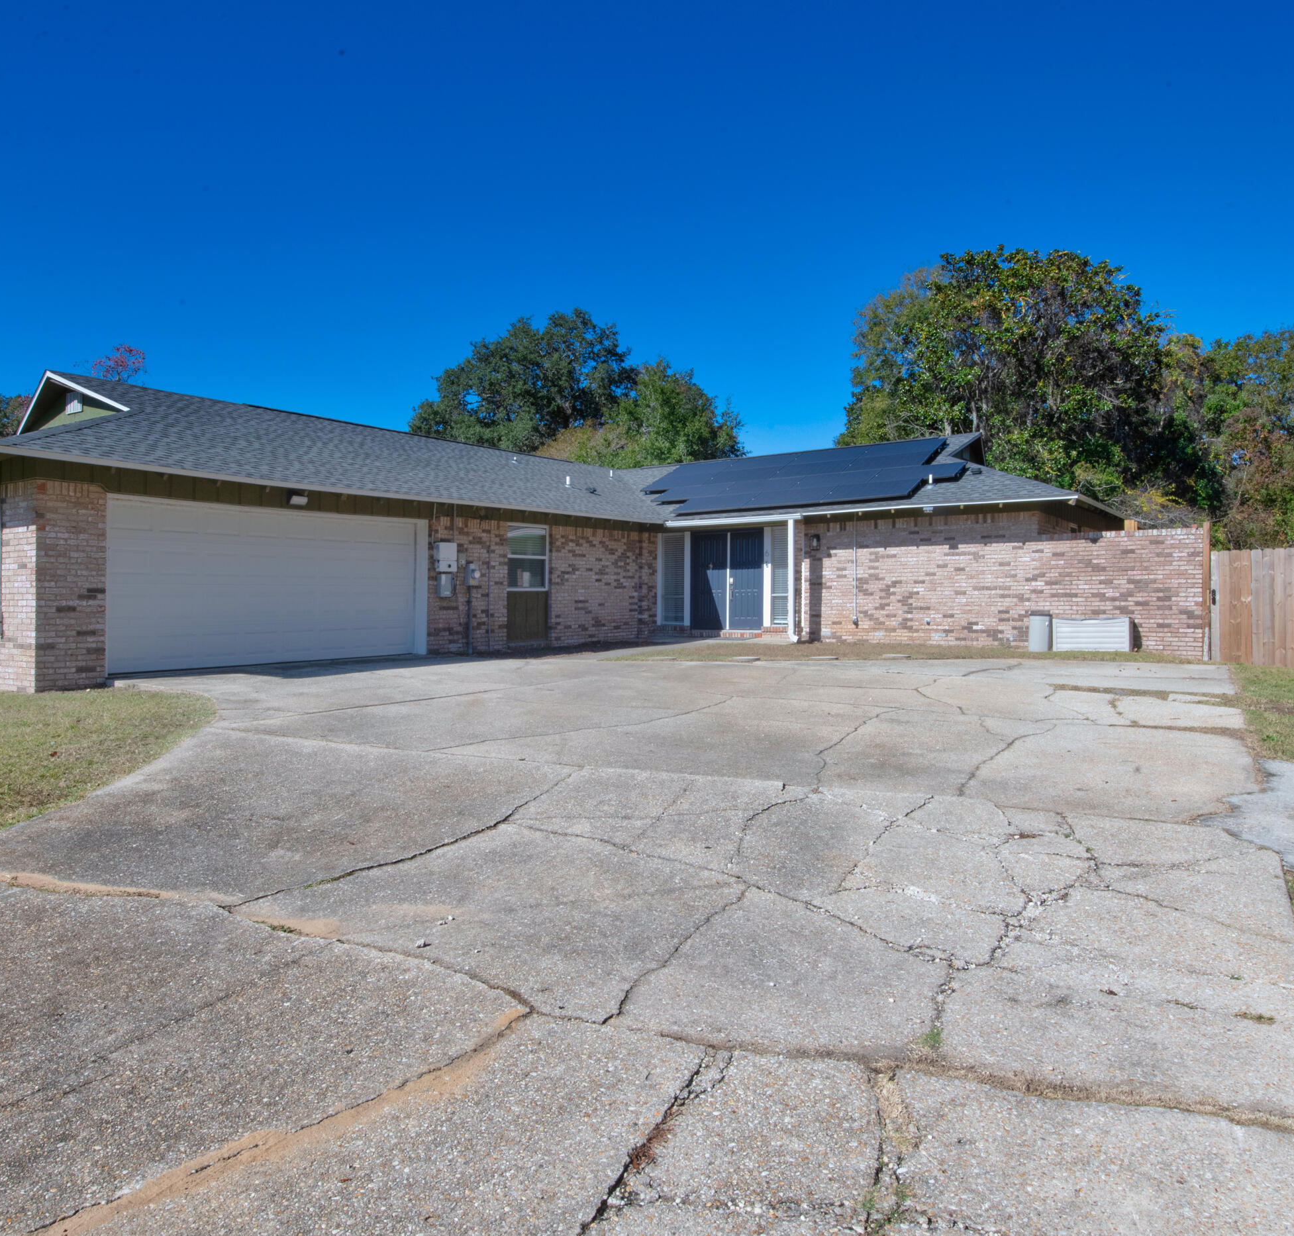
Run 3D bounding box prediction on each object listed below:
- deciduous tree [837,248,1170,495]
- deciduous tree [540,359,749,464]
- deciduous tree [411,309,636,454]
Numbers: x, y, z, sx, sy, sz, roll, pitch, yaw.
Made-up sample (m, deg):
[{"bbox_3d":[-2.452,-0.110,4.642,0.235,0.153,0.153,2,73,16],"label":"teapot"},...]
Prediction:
[{"bbox_3d":[11.900,-6.000,31.000,11.000,12.600,10.000,0,1,0],"label":"deciduous tree"},{"bbox_3d":[-0.270,-5.200,38.000,8.300,10.800,7.800,0,1,0],"label":"deciduous tree"},{"bbox_3d":[-6.100,-7.800,47.000,11.800,15.600,11.200,0,1,0],"label":"deciduous tree"}]

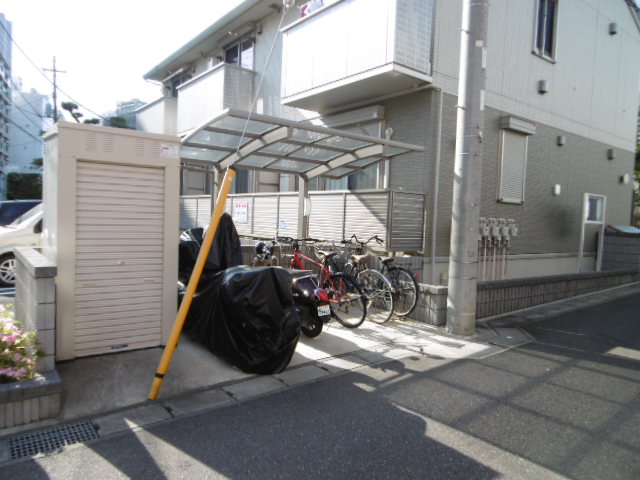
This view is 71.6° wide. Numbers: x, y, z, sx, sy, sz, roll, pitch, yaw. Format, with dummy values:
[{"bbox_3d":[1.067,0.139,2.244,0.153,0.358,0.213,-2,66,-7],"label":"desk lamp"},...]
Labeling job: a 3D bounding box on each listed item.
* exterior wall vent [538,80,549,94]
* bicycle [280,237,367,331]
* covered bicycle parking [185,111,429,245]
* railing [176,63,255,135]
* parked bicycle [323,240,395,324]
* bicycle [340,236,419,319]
[{"bbox_3d":[4.601,-3.139,9.134,0.180,0.240,0.120,0,4,-38],"label":"exterior wall vent"},{"bbox_3d":[-0.094,0.522,5.659,0.620,1.050,1.720,-1,4,-43],"label":"bicycle"},{"bbox_3d":[-0.332,-0.155,5.950,2.920,2.340,1.880,0,4,-38],"label":"covered bicycle parking"},{"bbox_3d":[-3.161,-3.909,13.011,0.920,1.480,3.330,0,4,-38],"label":"railing"},{"bbox_3d":[0.332,0.518,6.041,0.570,1.050,1.760,0,4,-39],"label":"parked bicycle"},{"bbox_3d":[0.744,0.495,6.564,0.570,1.070,1.770,0,4,-39],"label":"bicycle"}]

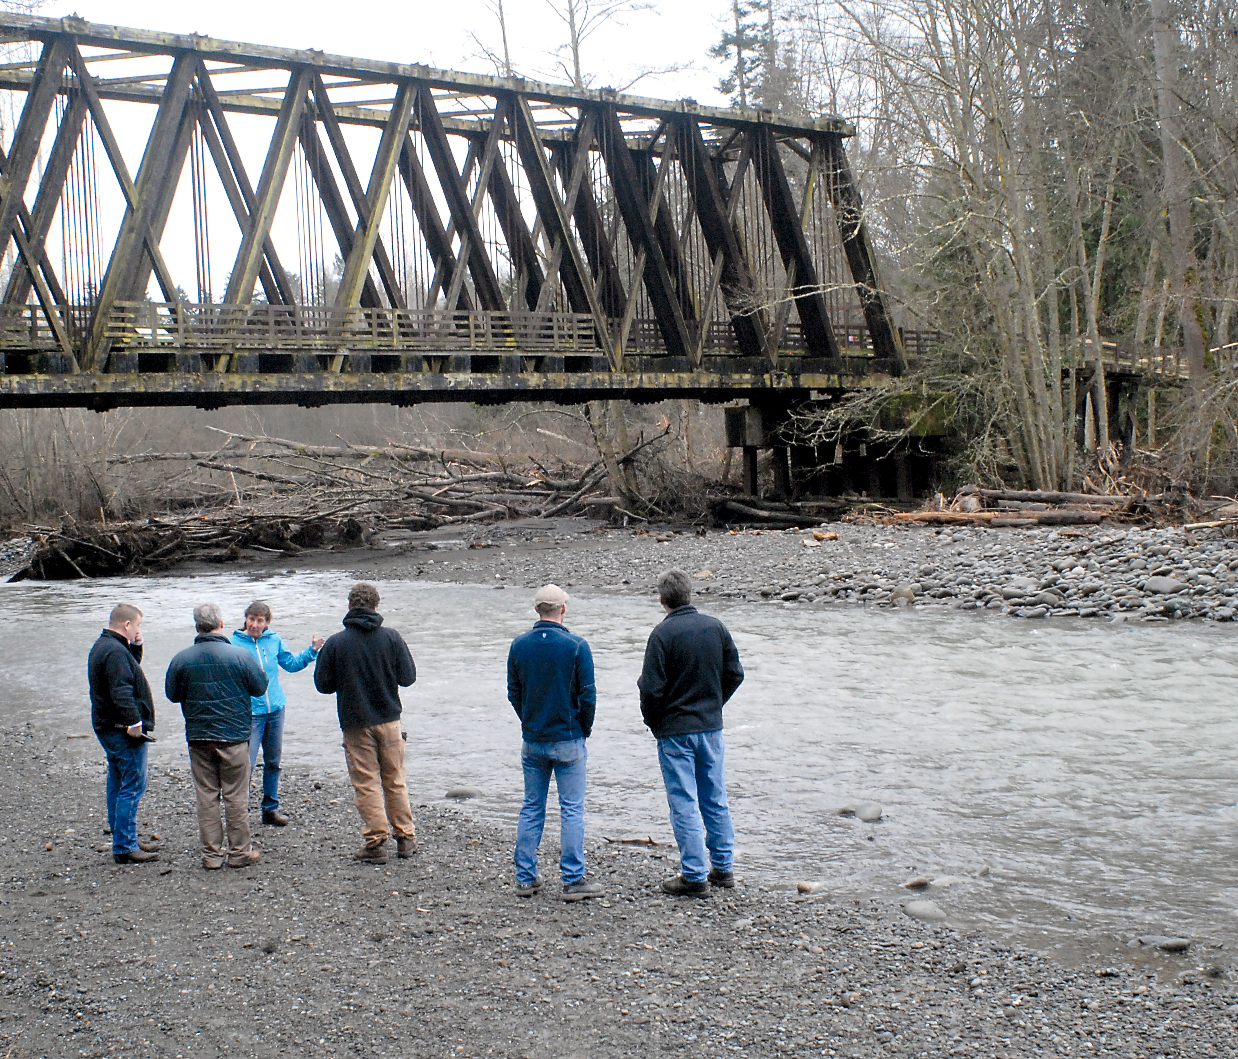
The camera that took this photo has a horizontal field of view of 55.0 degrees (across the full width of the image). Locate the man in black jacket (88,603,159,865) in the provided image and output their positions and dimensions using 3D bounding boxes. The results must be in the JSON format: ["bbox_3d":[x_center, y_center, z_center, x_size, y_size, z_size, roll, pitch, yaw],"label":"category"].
[{"bbox_3d":[-3.467,1.419,8.320,0.440,1.770,0.550,-4,2,-24],"label":"man in black jacket"}]

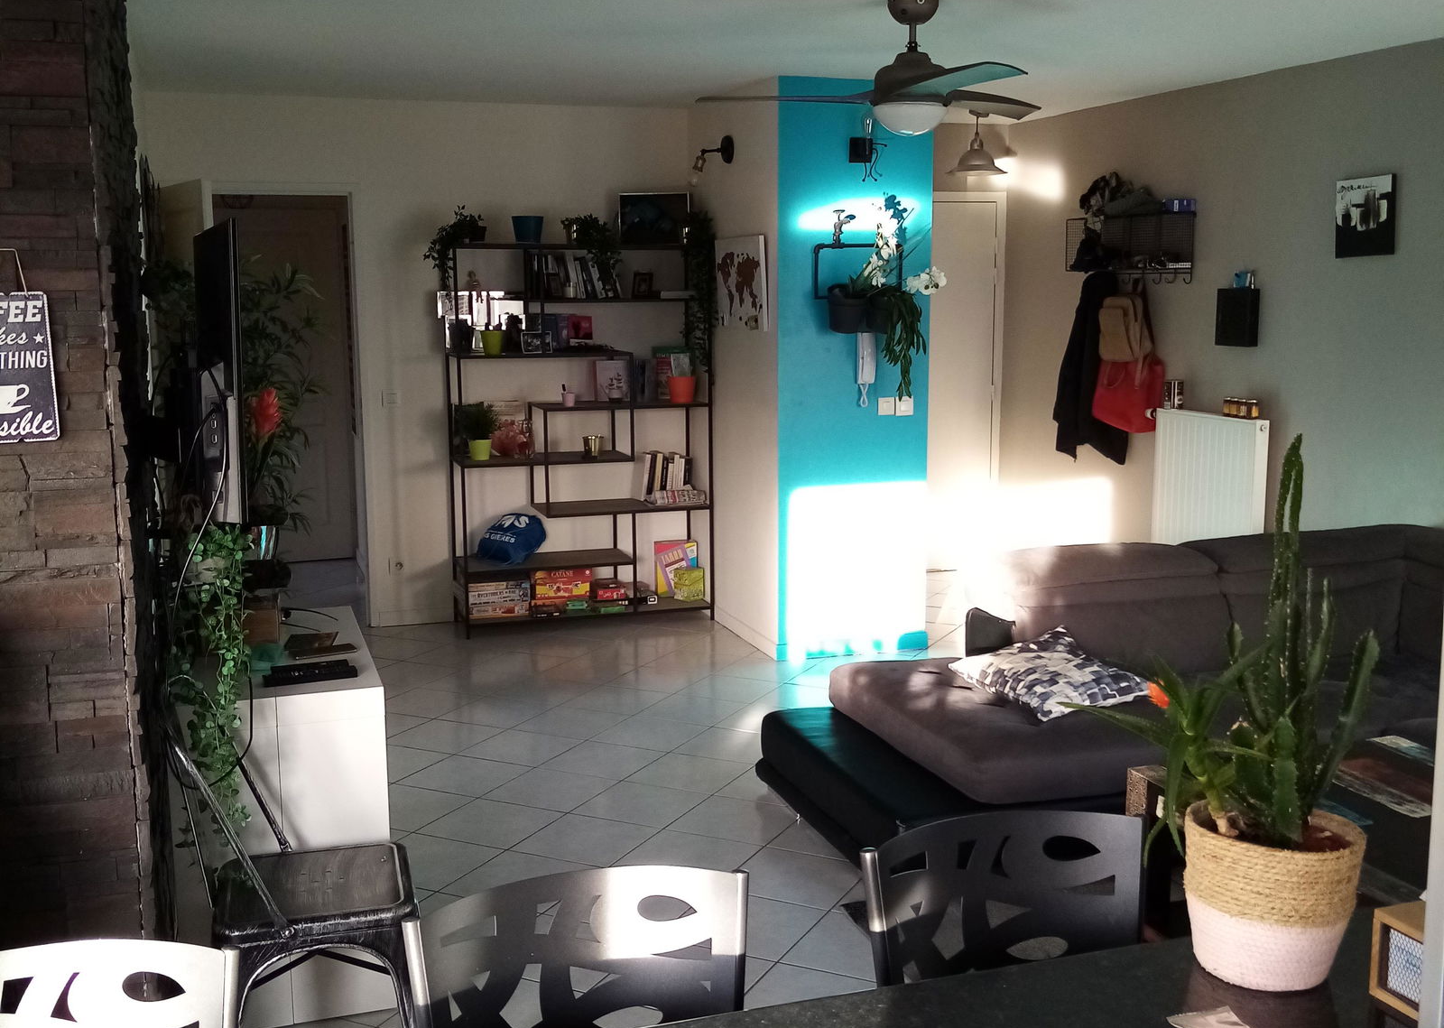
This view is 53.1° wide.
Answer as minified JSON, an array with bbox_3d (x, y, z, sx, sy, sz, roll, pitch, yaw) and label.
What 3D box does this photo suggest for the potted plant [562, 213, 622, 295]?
[{"bbox_3d":[-0.617,-1.234,6.859,0.280,0.380,0.270,-3,9,-18],"label":"potted plant"}]

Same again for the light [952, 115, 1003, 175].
[{"bbox_3d":[1.288,-1.865,7.304,0.260,0.300,0.260,0,9,0],"label":"light"}]

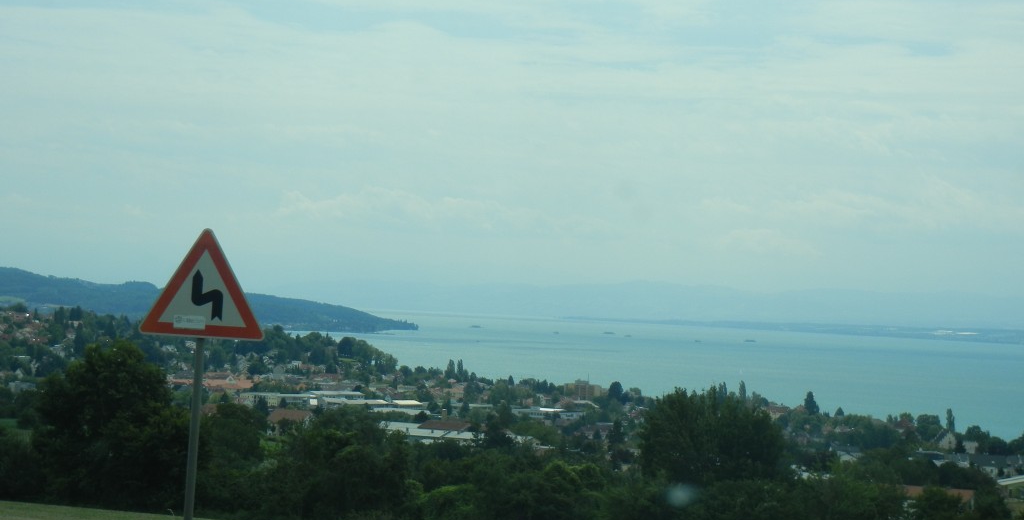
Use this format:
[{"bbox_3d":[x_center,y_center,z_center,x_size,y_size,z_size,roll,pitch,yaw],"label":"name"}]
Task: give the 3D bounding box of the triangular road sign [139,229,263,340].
[{"bbox_3d":[-2.210,0.166,18.960,0.900,0.790,0.030,4,-1,-7],"label":"triangular road sign"}]

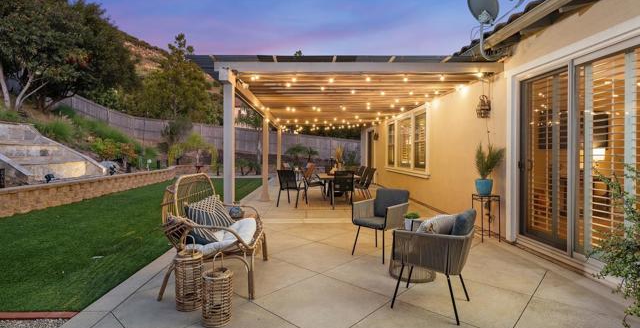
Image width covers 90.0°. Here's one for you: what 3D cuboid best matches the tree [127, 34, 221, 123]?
[{"bbox_3d":[-11.900,-6.240,25.826,7.200,8.100,7.000,0,2,-3],"label":"tree"}]

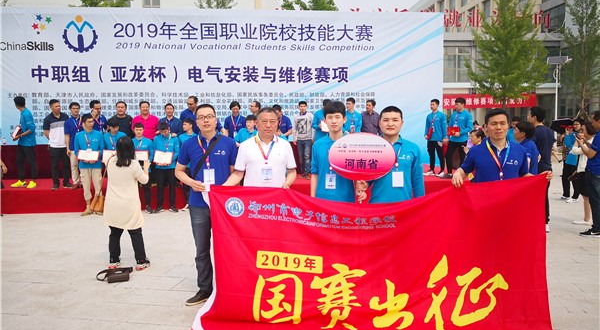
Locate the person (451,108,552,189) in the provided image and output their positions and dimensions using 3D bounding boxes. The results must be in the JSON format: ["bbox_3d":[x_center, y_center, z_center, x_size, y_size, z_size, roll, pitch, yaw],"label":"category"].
[{"bbox_3d":[1.608,0.383,3.776,0.720,1.674,0.450,1,5,16],"label":"person"}]

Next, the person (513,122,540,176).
[{"bbox_3d":[2.812,0.257,5.839,0.360,1.592,0.480,2,5,27],"label":"person"}]

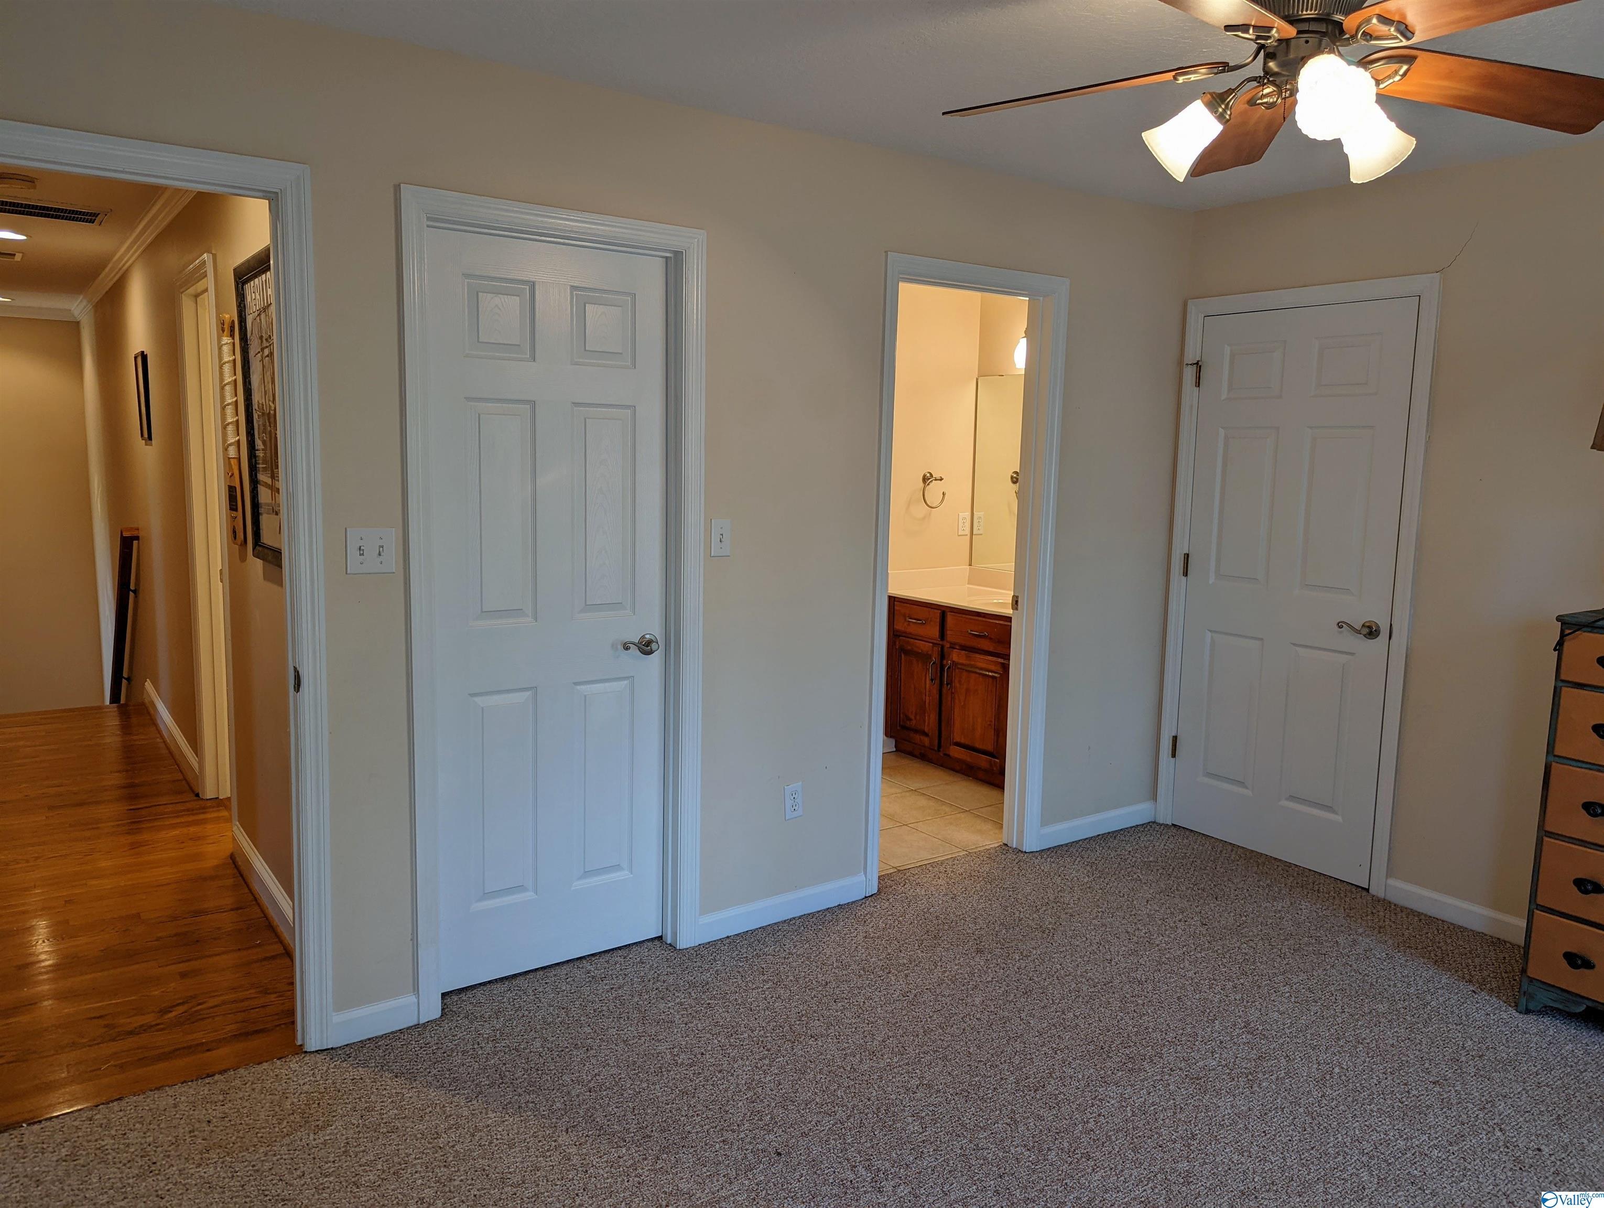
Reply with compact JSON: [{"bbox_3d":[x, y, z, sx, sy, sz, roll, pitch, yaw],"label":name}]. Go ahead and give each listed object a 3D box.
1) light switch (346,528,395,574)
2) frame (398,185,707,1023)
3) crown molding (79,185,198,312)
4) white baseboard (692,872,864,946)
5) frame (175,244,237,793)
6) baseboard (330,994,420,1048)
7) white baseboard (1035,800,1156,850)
[{"bbox_3d":[-1.048,-0.128,2.713,0.114,0.114,0.014,-4,9,-36],"label":"light switch"},{"bbox_3d":[-0.669,0.016,3.076,0.845,2.110,0.120,-4,9,-36],"label":"frame"},{"bbox_3d":[-3.419,-1.734,5.605,0.070,0.082,5.800,-4,9,-36],"label":"crown molding"},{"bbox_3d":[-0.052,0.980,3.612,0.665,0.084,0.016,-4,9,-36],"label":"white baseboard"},{"bbox_3d":[-2.201,-0.179,4.210,0.110,2.110,0.745,-4,9,-36],"label":"frame"},{"bbox_3d":[-1.092,1.056,2.856,0.212,0.084,0.016,-4,9,-36],"label":"baseboard"},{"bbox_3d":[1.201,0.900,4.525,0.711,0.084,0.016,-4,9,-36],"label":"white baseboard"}]

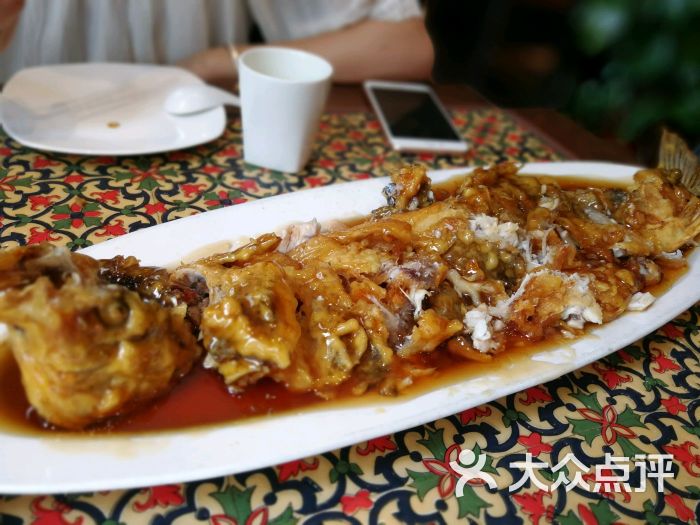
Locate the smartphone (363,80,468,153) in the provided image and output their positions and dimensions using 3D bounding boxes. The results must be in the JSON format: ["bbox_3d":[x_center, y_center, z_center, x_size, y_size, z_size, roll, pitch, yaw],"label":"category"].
[{"bbox_3d":[0.060,-0.141,0.527,0.070,0.008,0.144,1,39,-11],"label":"smartphone"}]

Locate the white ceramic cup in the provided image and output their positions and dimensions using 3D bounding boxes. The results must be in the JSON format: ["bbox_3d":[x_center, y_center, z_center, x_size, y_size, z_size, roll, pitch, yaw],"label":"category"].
[{"bbox_3d":[-0.051,-0.114,0.415,0.067,0.074,0.067,14,38,4],"label":"white ceramic cup"}]

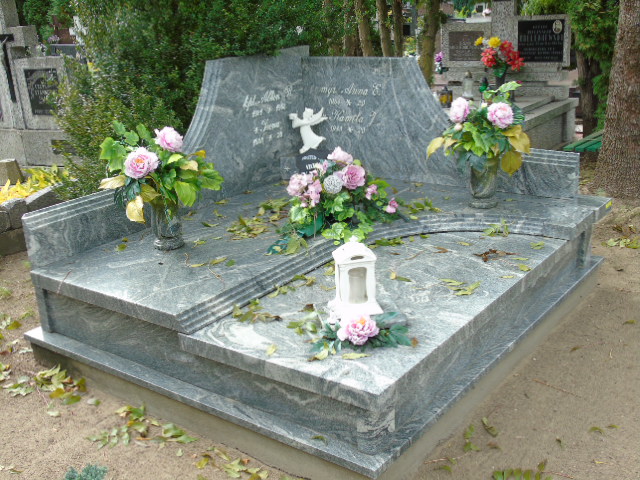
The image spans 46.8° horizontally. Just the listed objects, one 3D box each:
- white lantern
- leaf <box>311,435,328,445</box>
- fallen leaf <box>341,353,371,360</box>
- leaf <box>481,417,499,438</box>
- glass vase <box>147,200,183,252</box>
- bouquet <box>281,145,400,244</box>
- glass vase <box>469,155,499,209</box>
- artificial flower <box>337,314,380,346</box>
[{"bbox_3d":[0.133,0.125,2.727,0.168,0.283,0.155,-7,18,-12],"label":"white lantern"},{"bbox_3d":[-0.001,0.629,2.325,0.060,0.018,0.035,6,20,25],"label":"leaf"},{"bbox_3d":[0.118,0.375,2.383,0.092,0.018,0.036,-4,18,-5],"label":"fallen leaf"},{"bbox_3d":[0.601,0.662,2.618,0.050,0.022,0.115,-5,18,-7],"label":"leaf"},{"bbox_3d":[-0.702,-0.088,3.375,0.150,0.245,0.150,-5,18,-7],"label":"glass vase"},{"bbox_3d":[0.087,-0.241,3.536,0.540,0.370,0.390,-5,18,-7],"label":"bouquet"},{"bbox_3d":[0.846,-0.304,3.811,0.150,0.255,0.150,-5,18,-7],"label":"glass vase"},{"bbox_3d":[0.128,0.301,2.462,0.140,0.088,0.125,-7,18,-12],"label":"artificial flower"}]

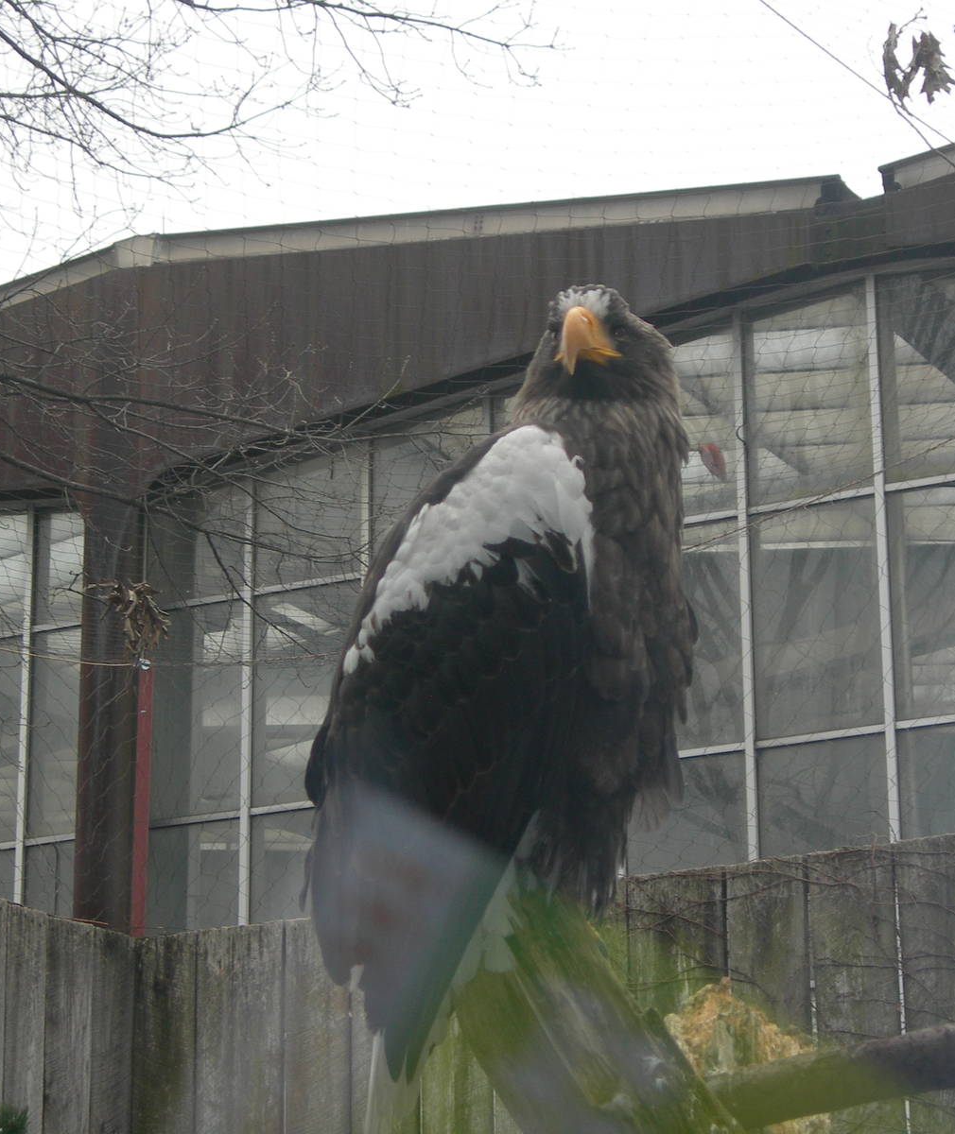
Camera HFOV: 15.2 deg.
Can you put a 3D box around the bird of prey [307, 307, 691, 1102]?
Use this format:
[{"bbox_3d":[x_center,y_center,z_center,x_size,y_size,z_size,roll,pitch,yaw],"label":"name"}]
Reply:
[{"bbox_3d":[0.029,0.114,3.448,0.400,0.780,0.300,-17,-24,42],"label":"bird of prey"}]

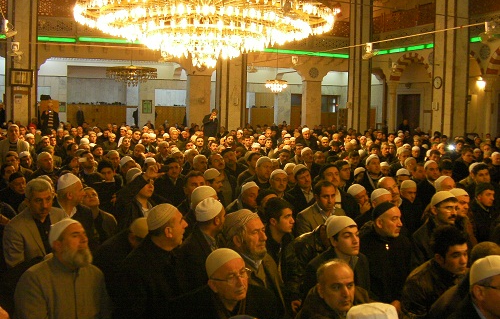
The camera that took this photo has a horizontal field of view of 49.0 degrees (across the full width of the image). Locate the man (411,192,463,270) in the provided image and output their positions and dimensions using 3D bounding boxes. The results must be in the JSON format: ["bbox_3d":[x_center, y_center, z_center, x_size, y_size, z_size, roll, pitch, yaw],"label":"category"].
[{"bbox_3d":[1.426,0.705,4.067,0.550,0.920,0.600,-2,6,-30],"label":"man"}]

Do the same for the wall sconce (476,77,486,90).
[{"bbox_3d":[6.326,-2.077,15.000,0.260,0.370,0.260,0,6,-19],"label":"wall sconce"}]

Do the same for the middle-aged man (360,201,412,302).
[{"bbox_3d":[0.941,0.759,3.717,0.550,0.920,0.600,0,6,-15],"label":"middle-aged man"}]

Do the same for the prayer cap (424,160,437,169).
[{"bbox_3d":[2.308,0.076,7.000,0.175,0.110,0.190,-12,-10,-2],"label":"prayer cap"}]

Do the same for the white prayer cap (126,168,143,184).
[{"bbox_3d":[-1.266,0.180,6.000,0.195,0.110,0.175,-20,-3,22],"label":"white prayer cap"}]

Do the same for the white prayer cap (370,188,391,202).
[{"bbox_3d":[1.148,0.313,4.800,0.200,0.105,0.180,-18,-8,39],"label":"white prayer cap"}]

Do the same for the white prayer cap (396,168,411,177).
[{"bbox_3d":[1.764,0.151,6.300,0.170,0.110,0.185,1,3,0],"label":"white prayer cap"}]

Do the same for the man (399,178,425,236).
[{"bbox_3d":[1.613,0.679,5.489,0.580,0.950,0.600,-1,6,-25],"label":"man"}]

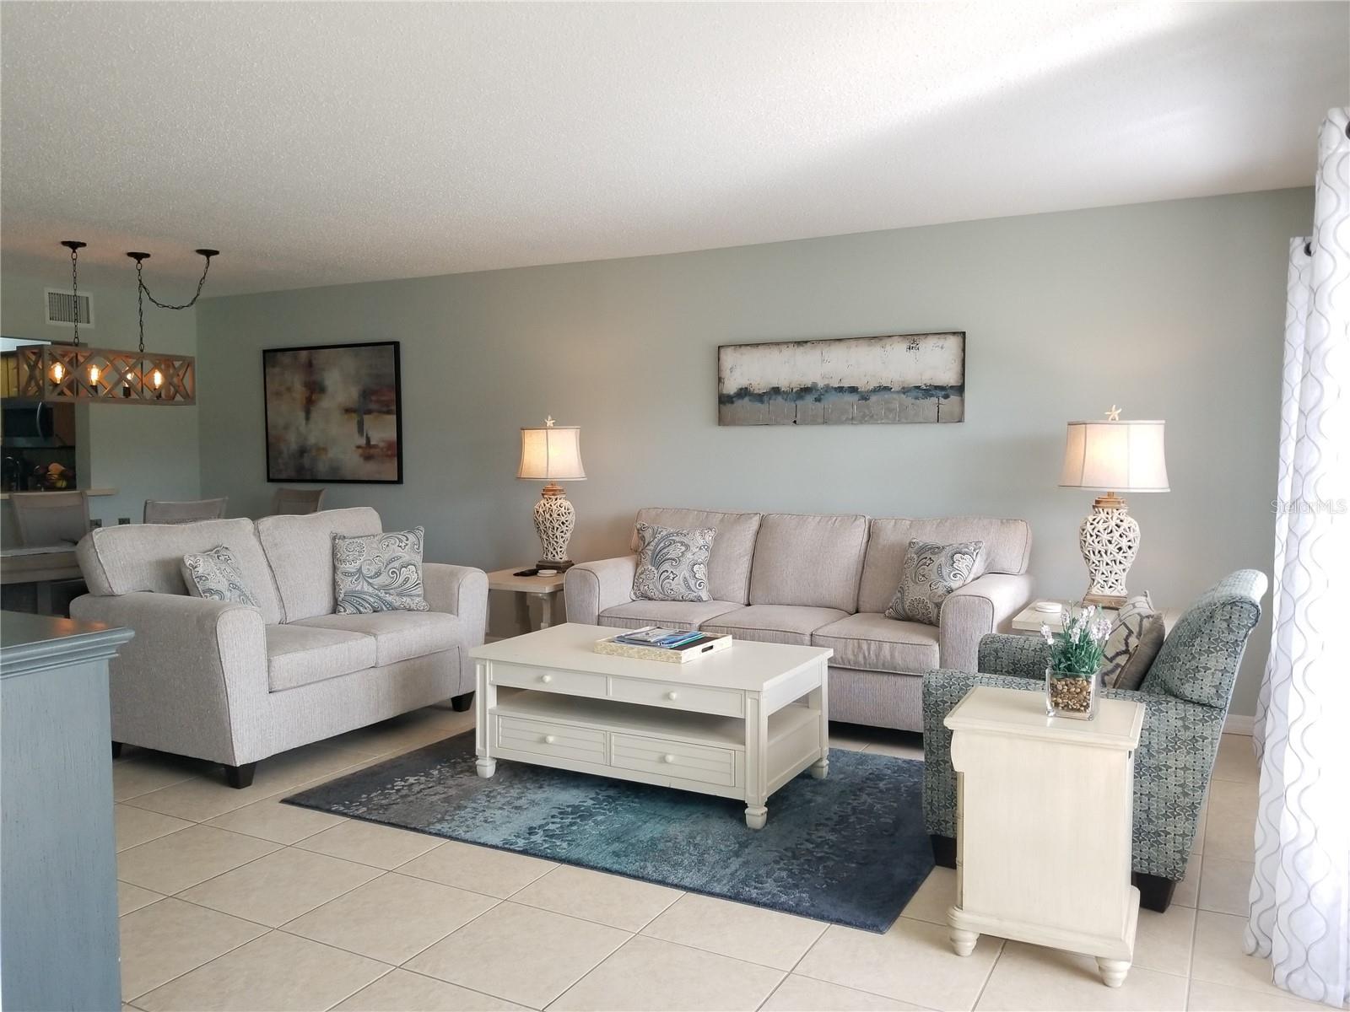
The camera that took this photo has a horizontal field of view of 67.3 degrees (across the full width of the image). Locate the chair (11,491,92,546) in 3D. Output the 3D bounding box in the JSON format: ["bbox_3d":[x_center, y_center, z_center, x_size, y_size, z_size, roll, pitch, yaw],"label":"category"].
[{"bbox_3d":[-3.572,0.458,6.096,0.600,1.060,0.480,1,3,27],"label":"chair"}]

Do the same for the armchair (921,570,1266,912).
[{"bbox_3d":[1.364,0.672,3.266,0.910,0.900,0.790,2,3,31],"label":"armchair"}]

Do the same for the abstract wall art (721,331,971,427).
[{"bbox_3d":[0.862,-0.662,5.434,1.354,0.449,0.040,1,3,27],"label":"abstract wall art"}]

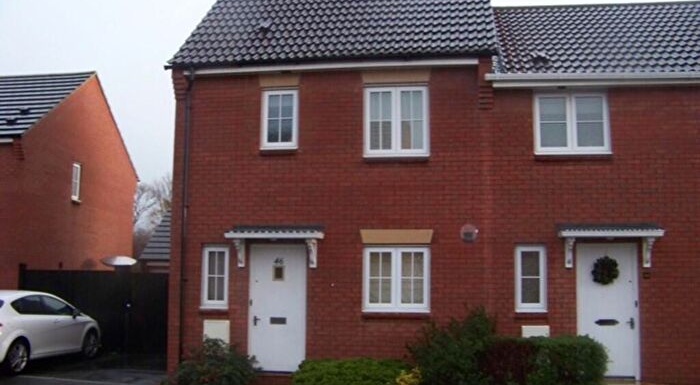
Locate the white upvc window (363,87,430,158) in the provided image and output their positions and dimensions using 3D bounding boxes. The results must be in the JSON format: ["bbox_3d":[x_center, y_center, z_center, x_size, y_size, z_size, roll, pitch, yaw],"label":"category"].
[{"bbox_3d":[0.742,-1.120,11.597,1.050,1.141,0.110,-1,-7,9],"label":"white upvc window"}]

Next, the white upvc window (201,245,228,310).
[{"bbox_3d":[-2.179,1.384,11.752,0.463,1.004,0.110,-1,-7,9],"label":"white upvc window"}]

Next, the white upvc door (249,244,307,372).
[{"bbox_3d":[-1.147,1.833,11.554,0.949,2.035,0.090,-1,-7,9],"label":"white upvc door"}]

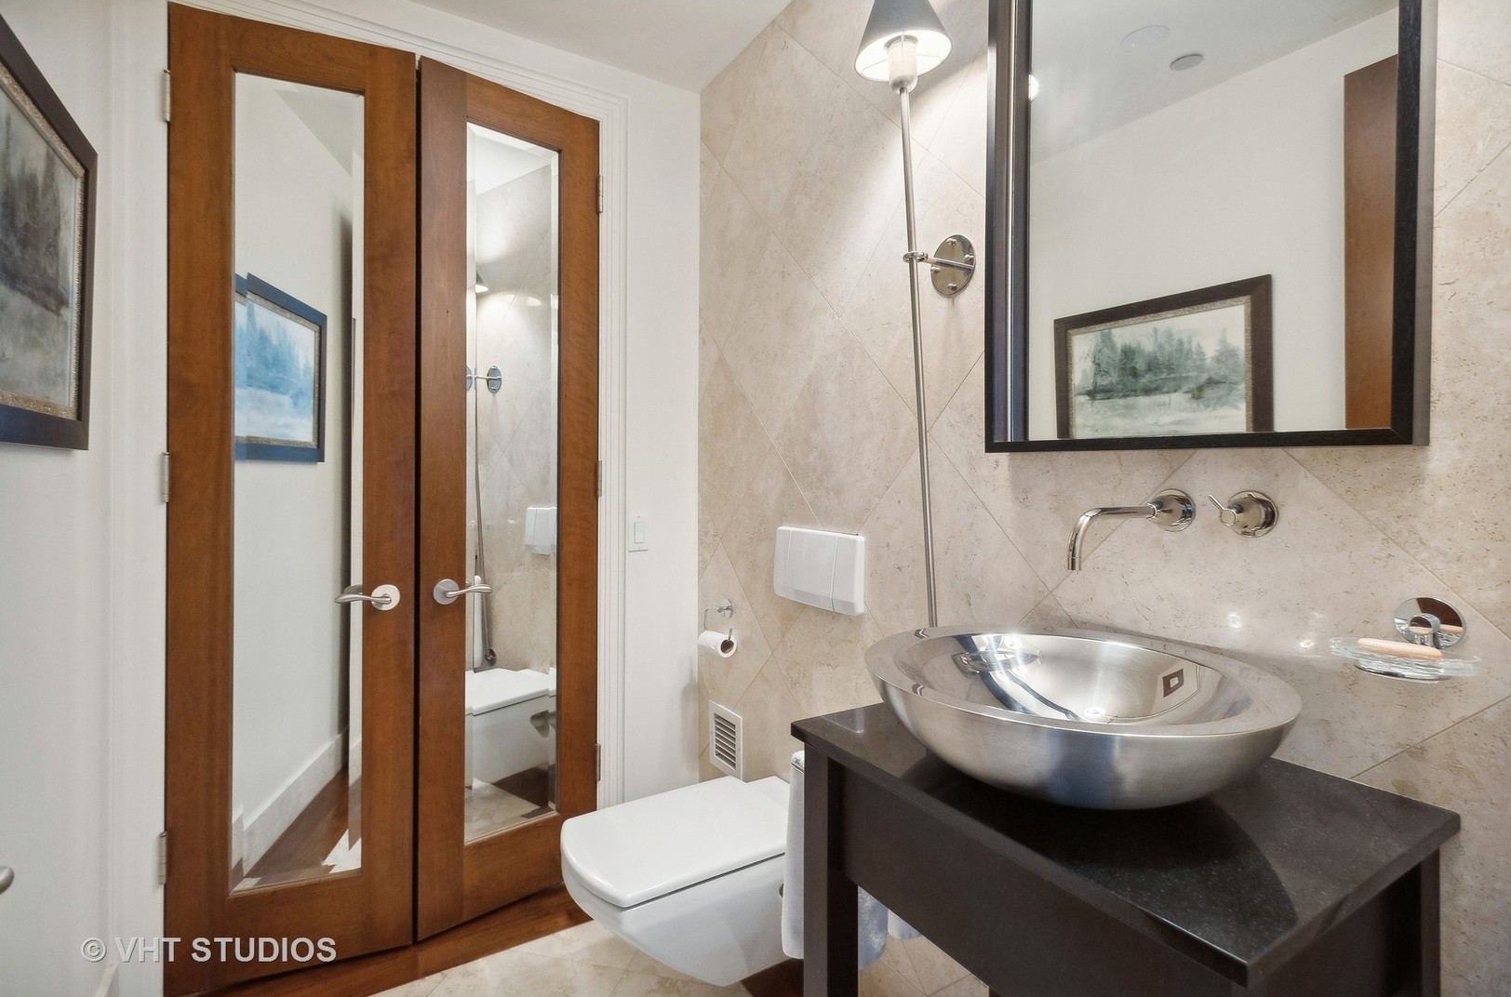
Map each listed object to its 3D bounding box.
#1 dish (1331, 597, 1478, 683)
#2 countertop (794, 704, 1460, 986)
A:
[{"bbox_3d":[0.684,0.150,0.749,0.130,0.083,0.118,0,1,-31],"label":"dish"},{"bbox_3d":[0.403,0.345,0.903,0.458,0.024,0.610,0,1,-31],"label":"countertop"}]

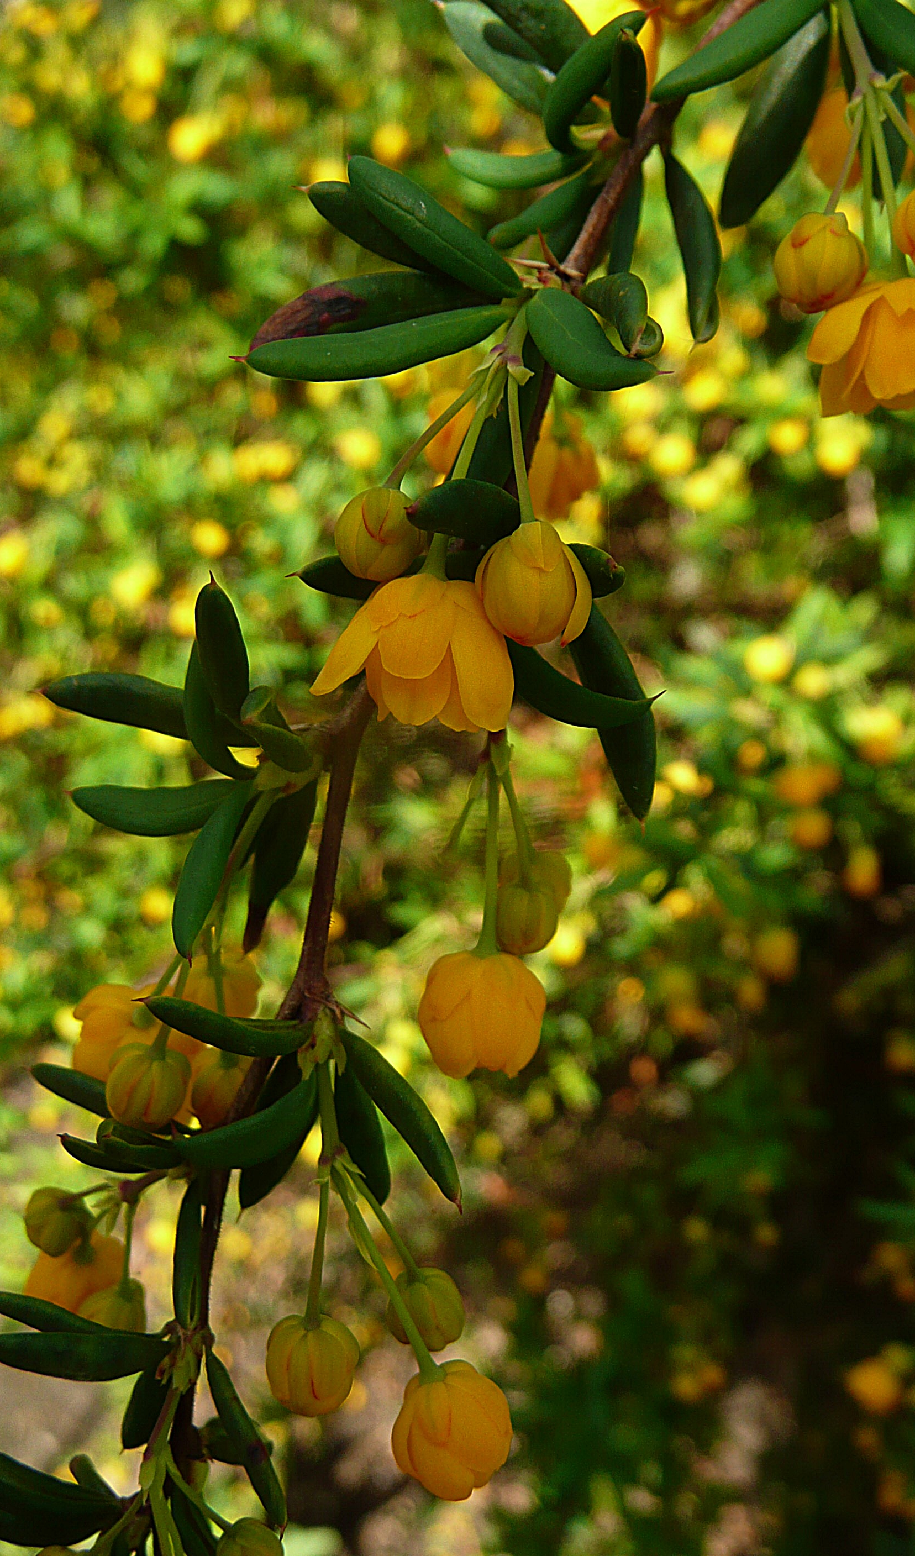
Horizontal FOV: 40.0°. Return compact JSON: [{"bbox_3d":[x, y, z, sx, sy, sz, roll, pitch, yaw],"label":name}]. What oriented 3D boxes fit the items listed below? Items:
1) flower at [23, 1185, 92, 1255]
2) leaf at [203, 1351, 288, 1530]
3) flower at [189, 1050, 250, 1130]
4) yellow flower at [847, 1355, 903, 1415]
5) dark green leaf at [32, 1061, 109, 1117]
[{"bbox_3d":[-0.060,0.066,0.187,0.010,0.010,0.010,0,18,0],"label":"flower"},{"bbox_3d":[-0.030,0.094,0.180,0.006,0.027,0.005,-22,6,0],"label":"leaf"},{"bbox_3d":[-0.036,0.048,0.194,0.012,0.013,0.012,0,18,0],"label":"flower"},{"bbox_3d":[0.192,0.280,0.580,0.025,0.025,0.025,0,18,0],"label":"yellow flower"},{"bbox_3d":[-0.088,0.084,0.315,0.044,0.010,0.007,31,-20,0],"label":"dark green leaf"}]

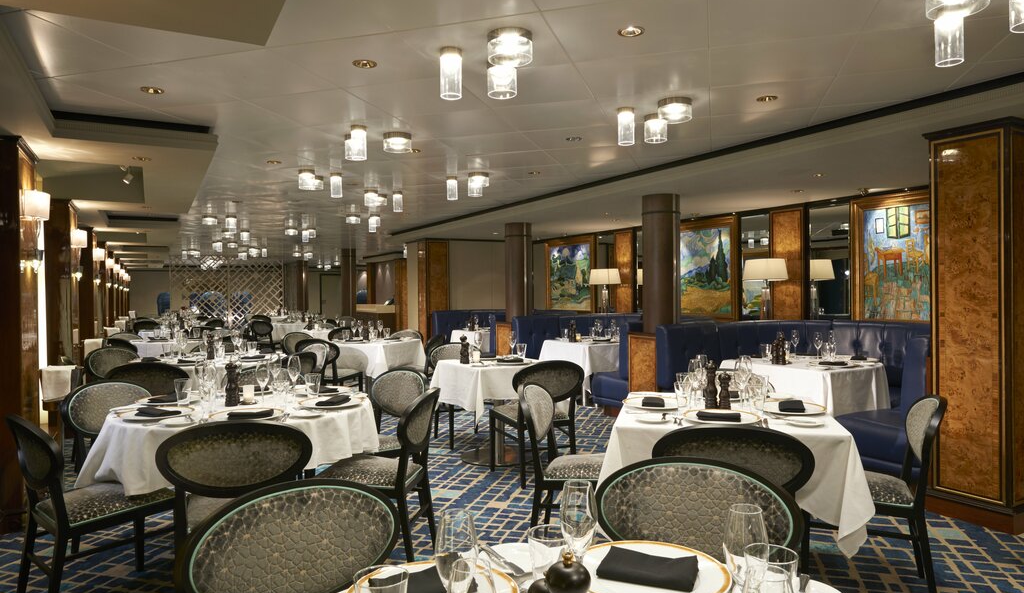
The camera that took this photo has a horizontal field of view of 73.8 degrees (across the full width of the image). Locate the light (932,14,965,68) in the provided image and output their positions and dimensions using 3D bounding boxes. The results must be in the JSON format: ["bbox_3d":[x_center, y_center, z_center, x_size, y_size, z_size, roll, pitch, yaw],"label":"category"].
[{"bbox_3d":[1.682,-0.993,2.620,0.098,0.205,0.098,0,0,0],"label":"light"}]

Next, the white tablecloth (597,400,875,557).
[{"bbox_3d":[0.969,0.745,3.148,1.030,0.435,1.100,0,0,13],"label":"white tablecloth"}]

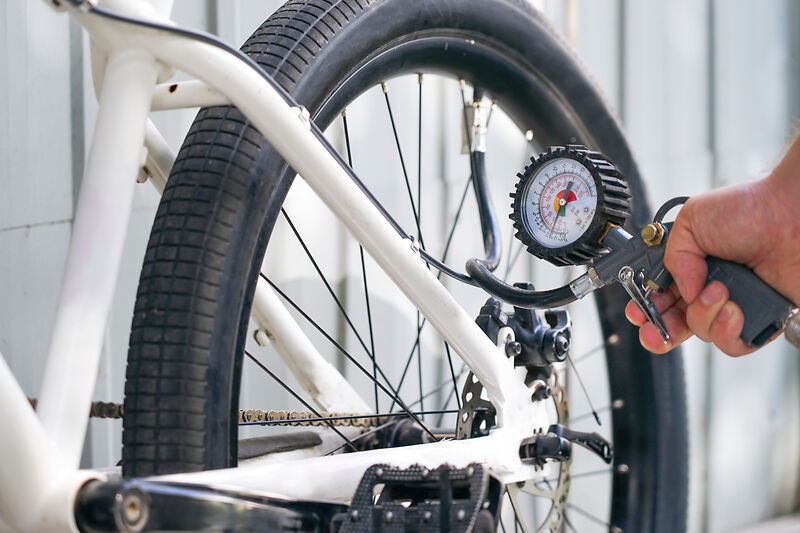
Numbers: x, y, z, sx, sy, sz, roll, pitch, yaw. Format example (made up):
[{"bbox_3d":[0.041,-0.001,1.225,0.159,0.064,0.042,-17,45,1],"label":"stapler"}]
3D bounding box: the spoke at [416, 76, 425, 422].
[{"bbox_3d":[0.015,-0.012,1.642,0.002,0.248,0.002,5,10,31],"label":"spoke"}]

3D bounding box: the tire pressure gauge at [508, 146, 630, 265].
[{"bbox_3d":[0.112,-0.039,1.508,0.077,0.077,0.034,-29,-25,30],"label":"tire pressure gauge"}]

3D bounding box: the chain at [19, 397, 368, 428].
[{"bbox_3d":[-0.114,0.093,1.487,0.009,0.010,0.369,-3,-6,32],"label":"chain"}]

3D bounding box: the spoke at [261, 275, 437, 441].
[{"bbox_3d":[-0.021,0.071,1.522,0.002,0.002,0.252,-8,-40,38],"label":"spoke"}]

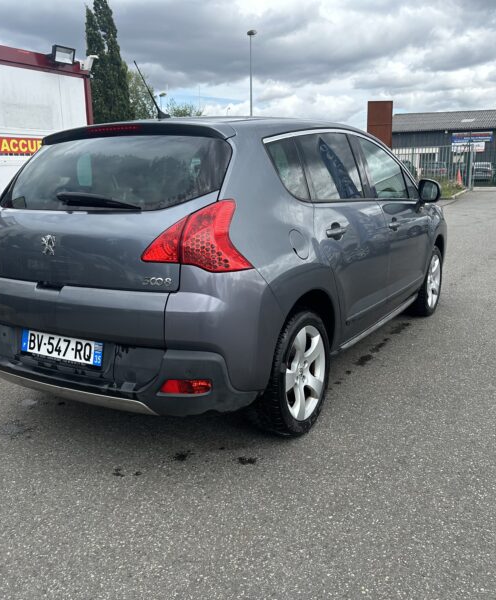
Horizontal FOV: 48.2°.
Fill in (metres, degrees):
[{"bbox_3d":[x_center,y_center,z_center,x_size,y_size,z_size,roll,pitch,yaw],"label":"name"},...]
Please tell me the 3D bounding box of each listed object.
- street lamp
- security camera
[{"bbox_3d":[0.288,-10.869,32.372,0.600,9.010,0.420,-4,13,-12],"label":"street lamp"},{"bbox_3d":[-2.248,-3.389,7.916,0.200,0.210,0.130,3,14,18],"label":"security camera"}]

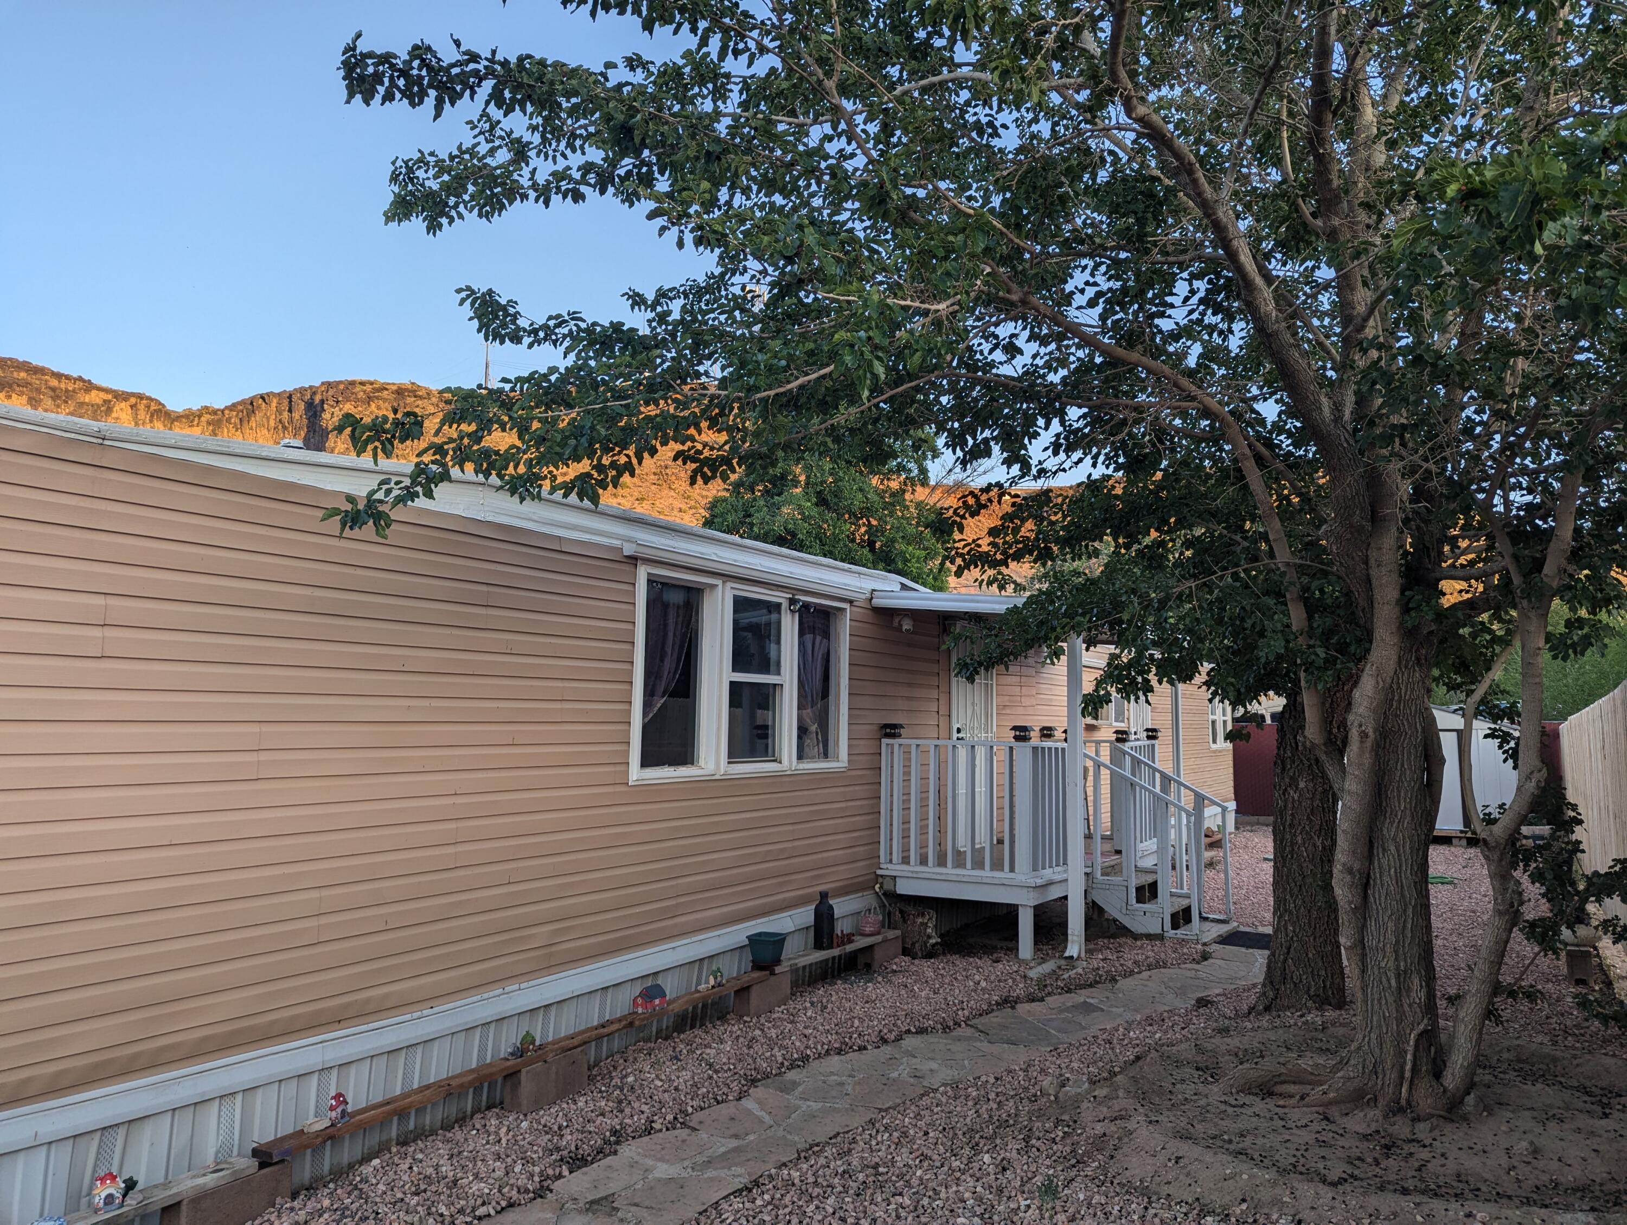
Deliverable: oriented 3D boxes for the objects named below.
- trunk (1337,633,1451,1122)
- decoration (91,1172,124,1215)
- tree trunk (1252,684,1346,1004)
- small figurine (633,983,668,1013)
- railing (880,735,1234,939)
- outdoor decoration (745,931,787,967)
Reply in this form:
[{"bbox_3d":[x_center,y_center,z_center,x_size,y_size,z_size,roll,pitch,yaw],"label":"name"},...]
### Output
[{"bbox_3d":[2.472,1.108,4.811,0.436,1.871,0.416,-2,-6,27],"label":"trunk"},{"bbox_3d":[-2.124,1.749,3.402,0.067,0.104,0.089,-3,-7,37],"label":"decoration"},{"bbox_3d":[2.744,1.324,6.376,0.465,1.742,0.446,-1,-6,23],"label":"tree trunk"},{"bbox_3d":[-0.799,1.886,5.534,0.082,0.116,0.146,-2,-6,32],"label":"small figurine"},{"bbox_3d":[2.014,1.693,8.662,1.931,1.426,3.029,-2,-6,32],"label":"railing"},{"bbox_3d":[-0.259,1.905,6.387,0.176,0.145,0.168,-2,-6,32],"label":"outdoor decoration"}]

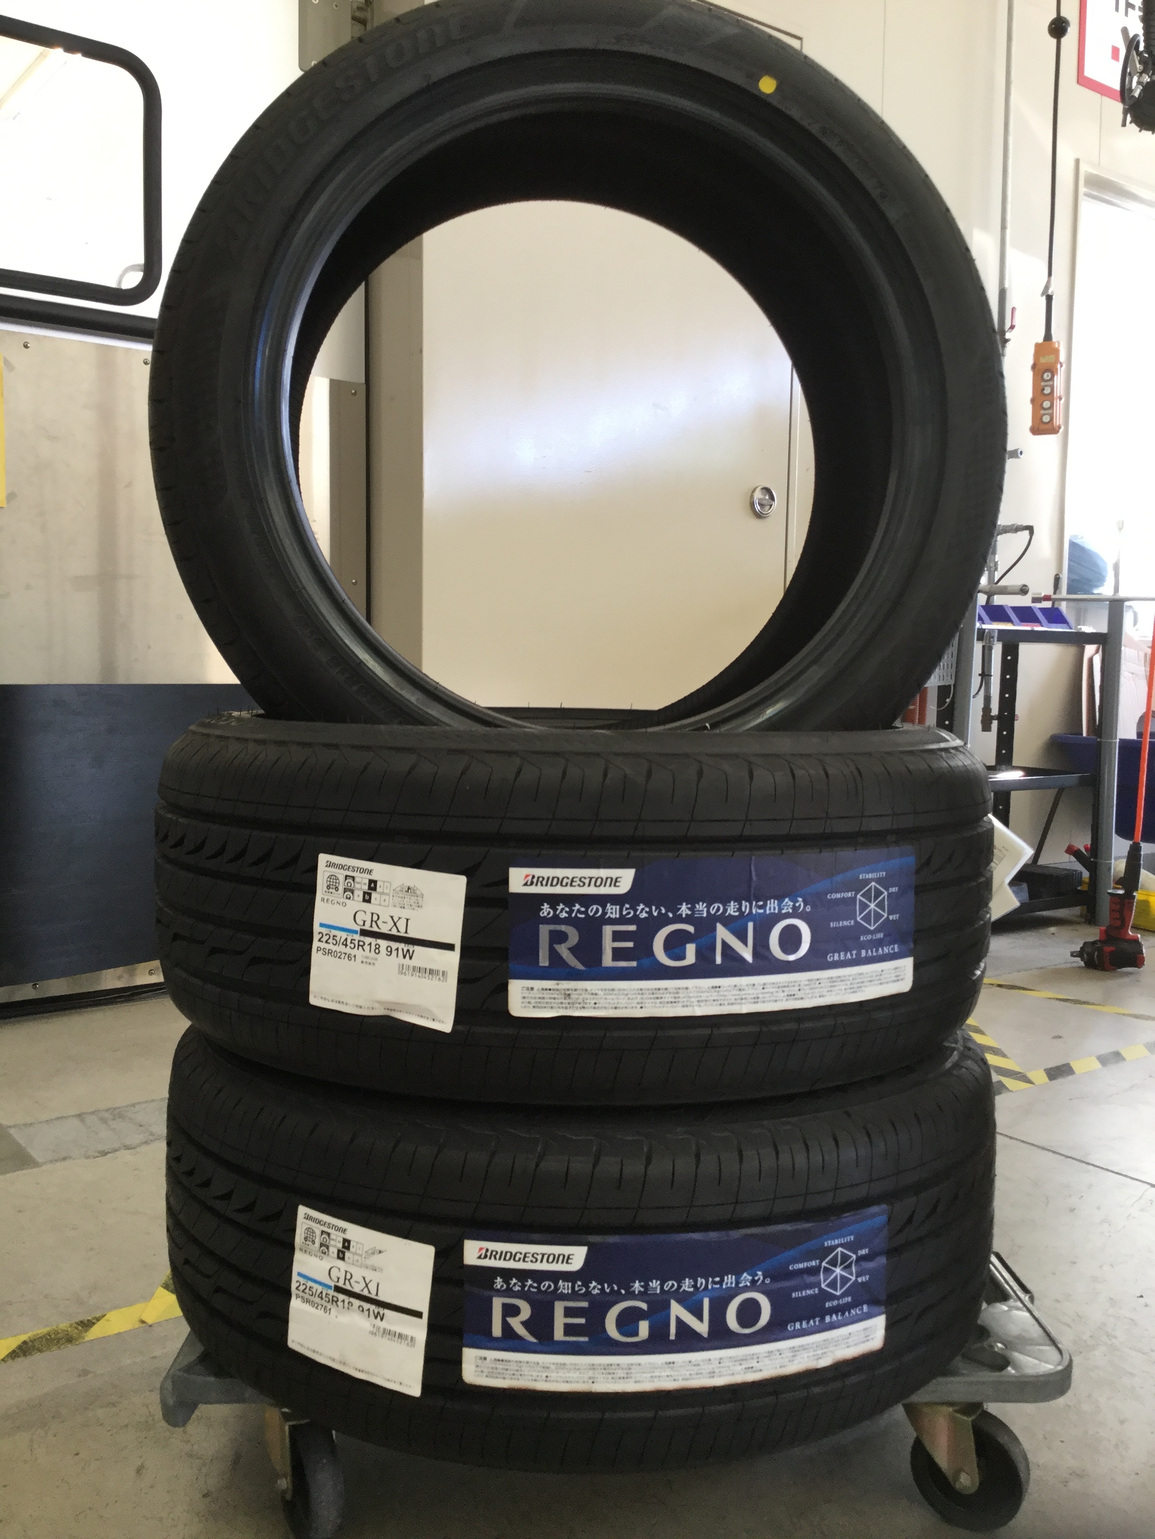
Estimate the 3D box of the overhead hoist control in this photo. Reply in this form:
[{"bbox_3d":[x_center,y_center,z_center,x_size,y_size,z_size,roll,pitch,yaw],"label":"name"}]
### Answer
[{"bbox_3d":[1.028,-0.835,3.020,0.066,0.198,0.052,3,5,27],"label":"overhead hoist control"}]

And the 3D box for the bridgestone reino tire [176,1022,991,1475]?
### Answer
[{"bbox_3d":[0.003,0.307,1.143,0.660,0.228,0.660,1,4,0],"label":"bridgestone reino tire"}]

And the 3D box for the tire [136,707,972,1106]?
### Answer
[{"bbox_3d":[-0.003,0.075,1.133,0.660,0.228,0.660,1,4,0],"label":"tire"}]

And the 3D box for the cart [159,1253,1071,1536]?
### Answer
[{"bbox_3d":[0.039,0.490,1.214,0.670,0.155,0.460,1,4,-1],"label":"cart"}]

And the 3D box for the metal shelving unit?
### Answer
[{"bbox_3d":[1.010,-0.005,3.438,0.650,0.820,0.300,-2,5,-34],"label":"metal shelving unit"}]

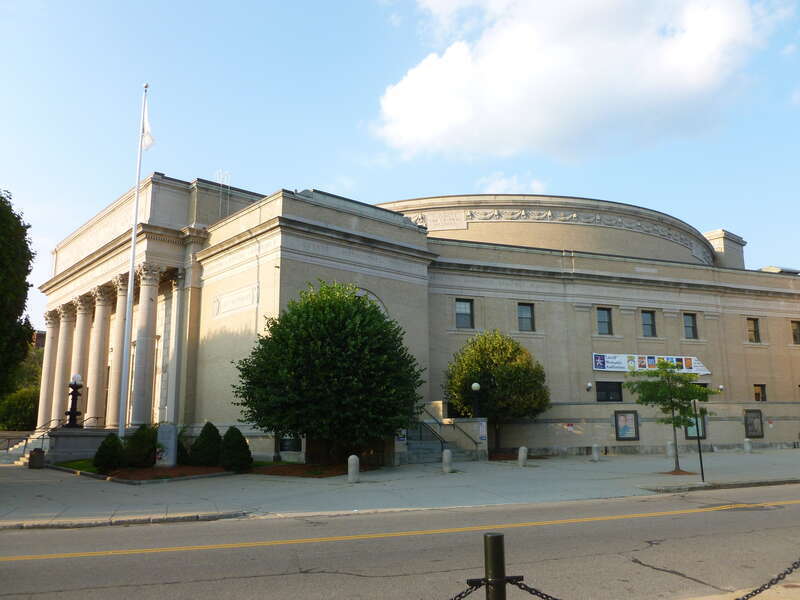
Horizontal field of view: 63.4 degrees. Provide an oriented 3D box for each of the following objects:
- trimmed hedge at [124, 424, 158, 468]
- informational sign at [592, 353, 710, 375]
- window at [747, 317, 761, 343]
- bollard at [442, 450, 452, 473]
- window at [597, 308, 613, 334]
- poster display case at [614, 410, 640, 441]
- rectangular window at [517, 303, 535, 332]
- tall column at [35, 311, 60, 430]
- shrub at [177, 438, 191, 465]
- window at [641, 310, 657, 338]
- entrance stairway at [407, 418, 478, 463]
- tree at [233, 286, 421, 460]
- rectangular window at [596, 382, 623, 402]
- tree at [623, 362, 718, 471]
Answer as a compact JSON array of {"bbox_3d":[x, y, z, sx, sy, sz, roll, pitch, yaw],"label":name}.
[{"bbox_3d":[-11.313,6.406,28.322,1.489,1.880,1.489,3,-12,-20],"label":"trimmed hedge"},{"bbox_3d":[15.111,3.796,38.371,8.727,1.017,0.080,4,-12,-21],"label":"informational sign"},{"bbox_3d":[22.664,1.981,41.483,1.034,1.613,0.200,4,-12,-20],"label":"window"},{"bbox_3d":[1.743,5.935,23.990,0.310,0.850,0.310,-1,-11,0],"label":"bollard"},{"bbox_3d":[11.913,1.278,37.751,0.997,1.527,0.200,4,-12,-21],"label":"window"},{"bbox_3d":[14.478,8.033,41.254,1.790,1.876,0.150,4,-12,-21],"label":"poster display case"},{"bbox_3d":[6.956,0.977,35.708,1.050,1.570,0.200,4,-12,-20],"label":"rectangular window"},{"bbox_3d":[-22.979,4.634,42.357,0.980,7.630,0.980,9,-15,-41],"label":"tall column"},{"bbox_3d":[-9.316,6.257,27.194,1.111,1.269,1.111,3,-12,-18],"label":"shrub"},{"bbox_3d":[14.852,1.473,38.613,1.081,1.583,0.200,4,-12,-20],"label":"window"},{"bbox_3d":[0.992,7.462,33.982,4.600,2.100,3.500,8,-14,-37],"label":"entrance stairway"},{"bbox_3d":[-3.067,3.038,27.352,8.036,7.933,8.036,-1,-12,0],"label":"tree"},{"bbox_3d":[11.872,5.239,36.726,1.787,1.100,0.200,4,-12,-20],"label":"rectangular window"},{"bbox_3d":[10.169,4.231,24.297,3.490,4.208,3.300,0,-11,0],"label":"tree"}]

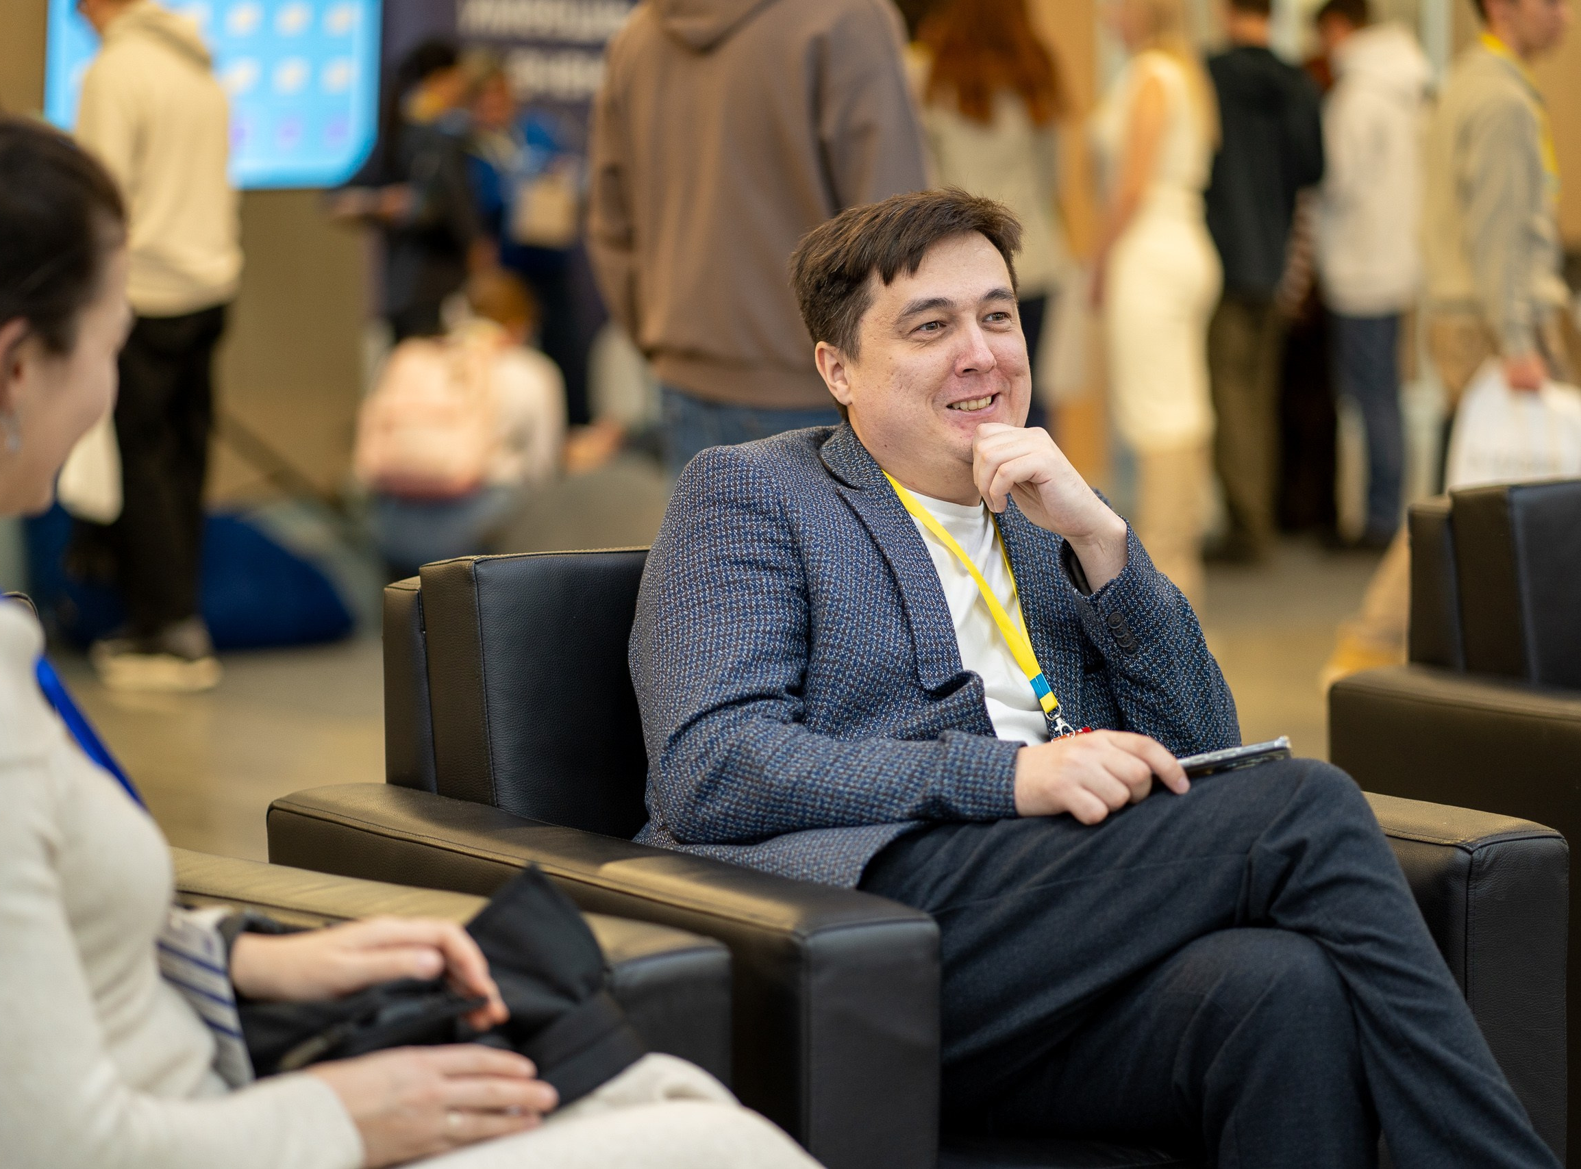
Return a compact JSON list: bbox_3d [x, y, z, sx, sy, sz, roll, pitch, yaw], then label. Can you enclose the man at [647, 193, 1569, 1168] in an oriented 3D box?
[{"bbox_3d":[0.312,0.256,3.385,0.630,1.150,0.950,-5,7,-39],"label":"man"}]

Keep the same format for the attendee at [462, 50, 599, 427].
[{"bbox_3d":[-1.029,-1.297,16.579,0.520,1.578,0.450,-3,7,-30],"label":"attendee"}]

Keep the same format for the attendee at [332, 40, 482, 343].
[{"bbox_3d":[-1.480,-1.274,16.082,0.550,1.634,0.500,1,6,13],"label":"attendee"}]

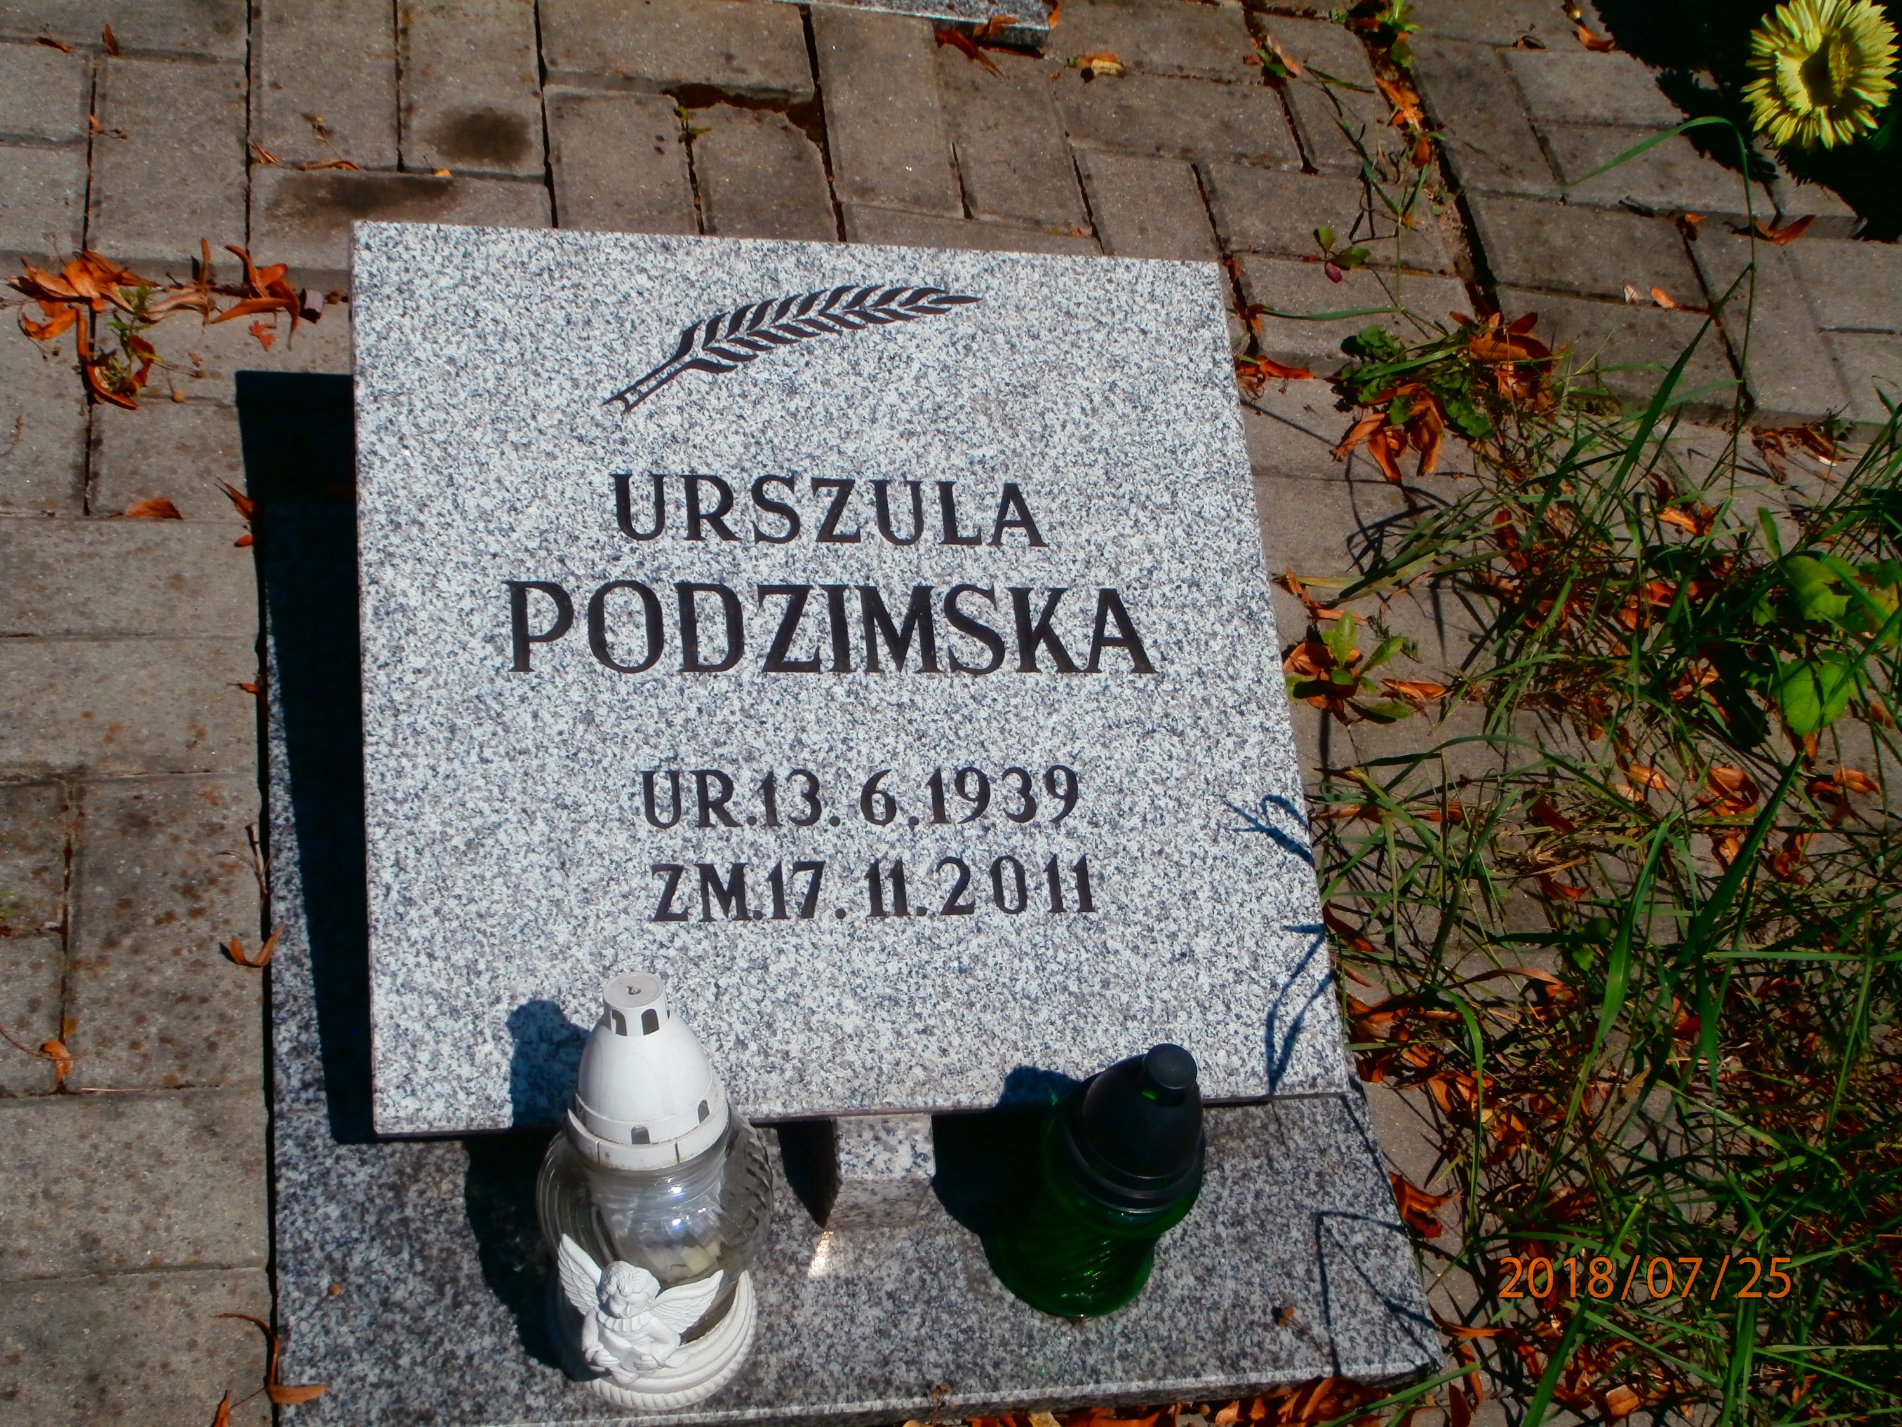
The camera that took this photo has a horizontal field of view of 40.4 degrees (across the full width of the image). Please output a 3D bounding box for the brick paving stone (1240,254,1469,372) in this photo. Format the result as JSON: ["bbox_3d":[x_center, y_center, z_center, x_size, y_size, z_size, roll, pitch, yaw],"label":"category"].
[{"bbox_3d":[0.309,-0.290,2.010,0.200,0.060,0.100,2,54,-19],"label":"brick paving stone"}]

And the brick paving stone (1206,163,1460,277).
[{"bbox_3d":[0.289,-0.374,2.064,0.200,0.060,0.100,2,54,-19],"label":"brick paving stone"}]

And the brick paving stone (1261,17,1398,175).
[{"bbox_3d":[0.309,-0.494,2.161,0.100,0.060,0.200,1,52,-18],"label":"brick paving stone"}]

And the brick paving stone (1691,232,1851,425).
[{"bbox_3d":[0.667,-0.306,2.159,0.100,0.060,0.200,5,53,-17],"label":"brick paving stone"}]

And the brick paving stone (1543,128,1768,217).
[{"bbox_3d":[0.595,-0.446,2.233,0.200,0.060,0.100,2,51,-17],"label":"brick paving stone"}]

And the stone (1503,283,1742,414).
[{"bbox_3d":[0.526,-0.274,2.079,0.200,0.060,0.100,4,51,-16],"label":"stone"}]

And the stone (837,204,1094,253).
[{"bbox_3d":[0.014,-0.309,1.912,0.200,0.060,0.100,3,51,-16],"label":"stone"}]

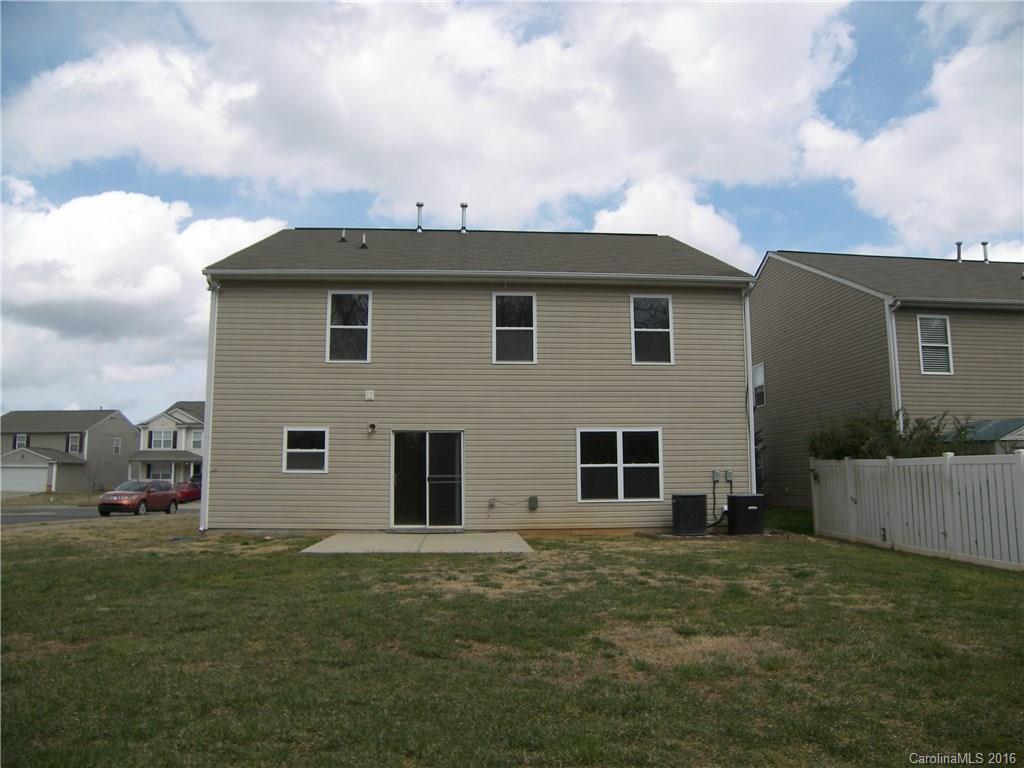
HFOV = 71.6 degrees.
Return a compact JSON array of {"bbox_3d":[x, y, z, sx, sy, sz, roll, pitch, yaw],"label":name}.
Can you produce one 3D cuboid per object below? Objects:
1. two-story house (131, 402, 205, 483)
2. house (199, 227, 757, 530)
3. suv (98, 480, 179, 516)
[{"bbox_3d":[-28.110,5.745,69.094,11.000,8.300,12.500,0,-7,4],"label":"two-story house"},{"bbox_3d":[-0.871,-0.422,20.871,11.550,8.330,12.400,0,-7,-3],"label":"house"},{"bbox_3d":[-18.300,5.600,35.100,1.880,1.680,4.720,0,-7,2],"label":"suv"}]

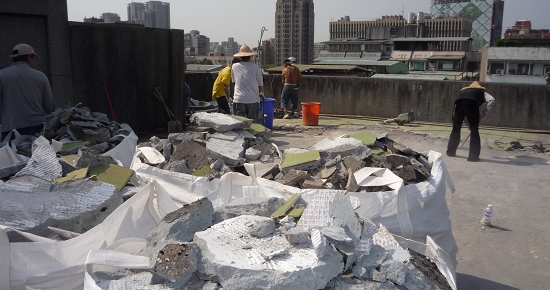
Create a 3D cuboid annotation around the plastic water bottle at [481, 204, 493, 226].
[{"bbox_3d":[2.101,0.679,4.698,0.068,0.215,0.068,4,9,-1],"label":"plastic water bottle"}]

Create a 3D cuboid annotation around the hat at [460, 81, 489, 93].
[{"bbox_3d":[3.148,-0.897,7.500,0.430,0.160,0.430,0,-2,0],"label":"hat"}]

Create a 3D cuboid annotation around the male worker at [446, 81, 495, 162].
[{"bbox_3d":[3.279,-0.440,7.992,0.600,1.250,0.680,6,12,31],"label":"male worker"}]

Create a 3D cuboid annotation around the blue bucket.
[{"bbox_3d":[-0.180,-0.712,10.736,0.420,0.650,0.420,0,10,0],"label":"blue bucket"}]

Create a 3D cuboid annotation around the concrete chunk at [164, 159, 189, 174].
[{"bbox_3d":[-0.624,0.139,3.020,0.140,0.085,0.100,1,11,0],"label":"concrete chunk"}]

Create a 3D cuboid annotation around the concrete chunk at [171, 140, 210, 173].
[{"bbox_3d":[-0.562,0.079,3.150,0.240,0.110,0.210,0,41,0],"label":"concrete chunk"}]

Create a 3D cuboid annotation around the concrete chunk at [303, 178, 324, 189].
[{"bbox_3d":[0.210,0.210,2.600,0.115,0.055,0.085,-3,11,-15],"label":"concrete chunk"}]

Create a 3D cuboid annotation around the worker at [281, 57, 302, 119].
[{"bbox_3d":[0.442,-1.486,12.600,0.550,1.630,0.420,-2,11,-12],"label":"worker"}]

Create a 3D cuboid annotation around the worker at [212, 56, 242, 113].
[{"bbox_3d":[-0.897,-0.806,8.994,0.520,1.600,0.500,-3,10,-15],"label":"worker"}]

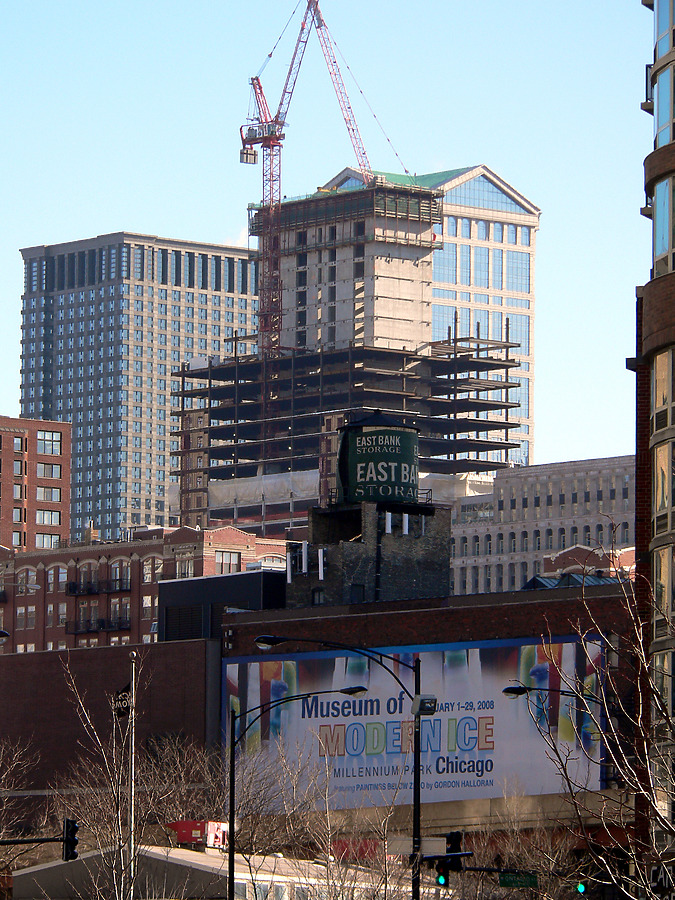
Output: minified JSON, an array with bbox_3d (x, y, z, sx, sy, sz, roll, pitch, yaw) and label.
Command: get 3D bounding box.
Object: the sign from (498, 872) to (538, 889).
[{"bbox_3d":[4.878,11.590,135.000,1.120,0.370,0.050,-2,-7,26],"label":"sign"}]

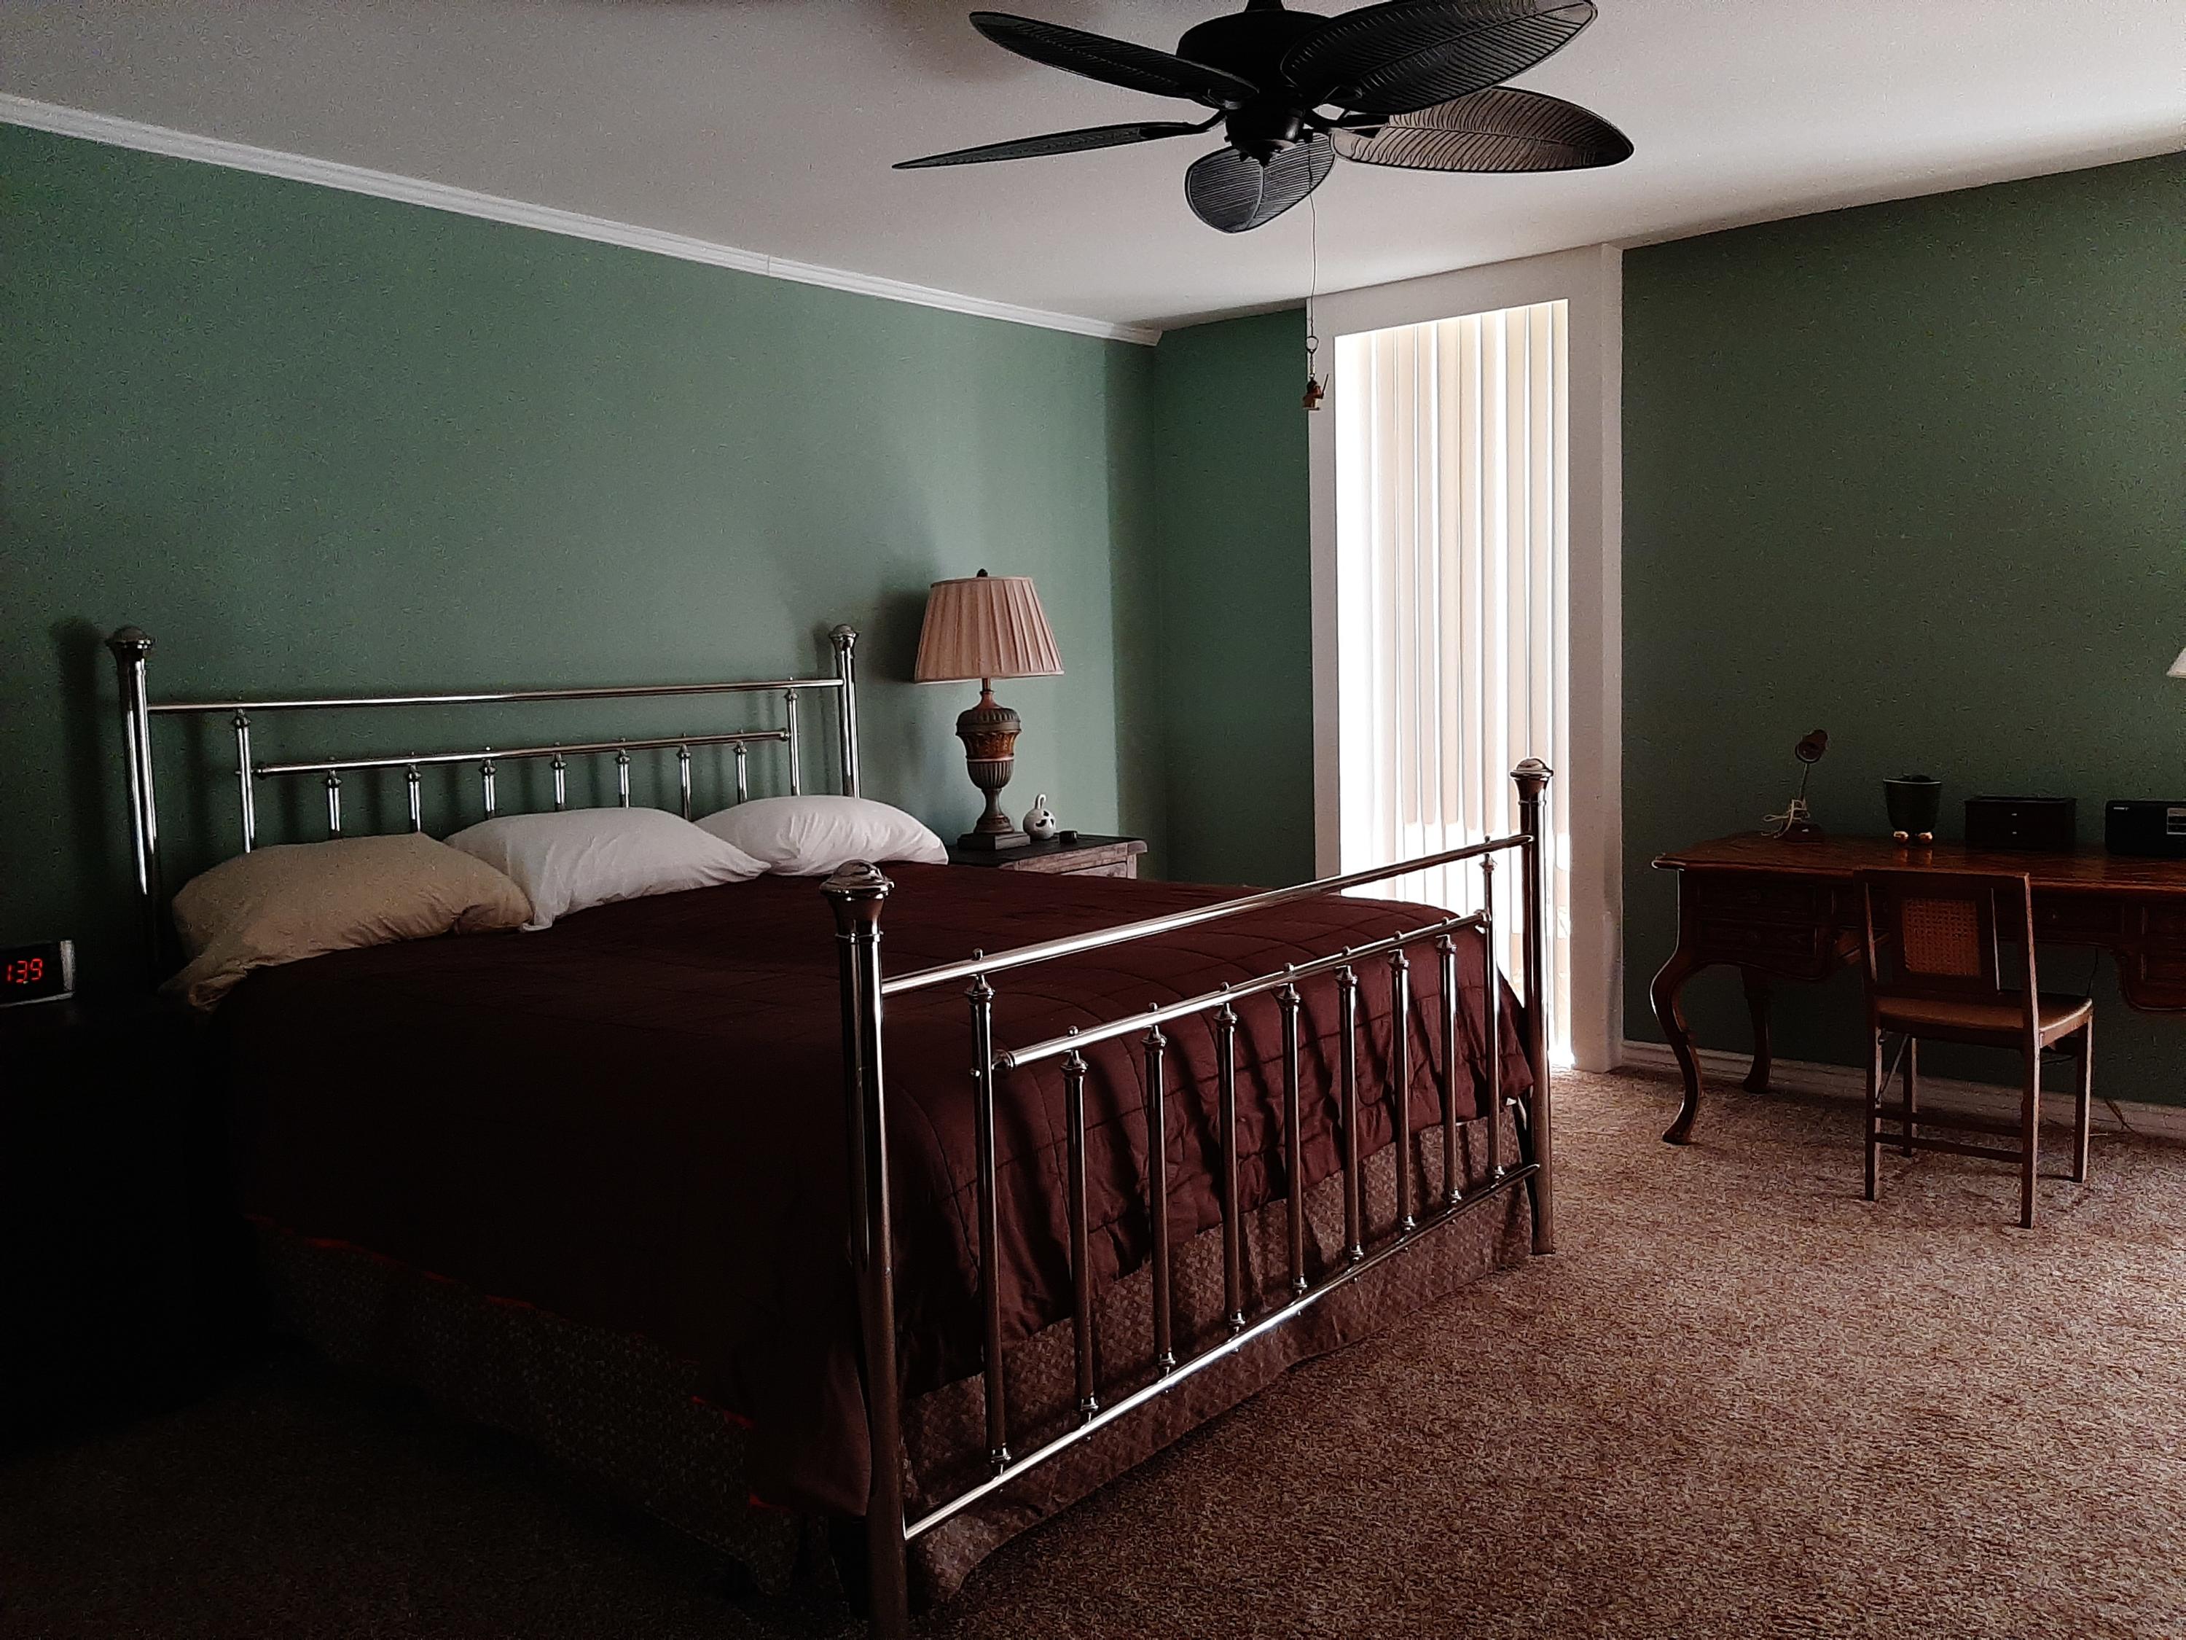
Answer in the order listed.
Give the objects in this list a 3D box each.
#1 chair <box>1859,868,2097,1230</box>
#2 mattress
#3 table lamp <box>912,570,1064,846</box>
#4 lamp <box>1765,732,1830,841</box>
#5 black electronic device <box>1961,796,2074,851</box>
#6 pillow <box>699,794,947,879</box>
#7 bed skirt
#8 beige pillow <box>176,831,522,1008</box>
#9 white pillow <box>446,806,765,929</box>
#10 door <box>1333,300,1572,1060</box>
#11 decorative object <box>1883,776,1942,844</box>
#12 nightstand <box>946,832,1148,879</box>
[{"bbox_3d":[2.106,0.500,3.904,0.405,0.785,0.490,4,8,40],"label":"chair"},{"bbox_3d":[-0.481,0.475,3.526,2.090,0.500,1.960,4,8,40],"label":"mattress"},{"bbox_3d":[-0.325,-0.335,5.159,0.460,0.865,0.460,-1,6,0],"label":"table lamp"},{"bbox_3d":[1.982,-0.100,4.629,0.150,0.305,0.140,-5,7,-32],"label":"lamp"},{"bbox_3d":[2.451,0.004,4.339,0.230,0.135,0.150,4,8,40],"label":"black electronic device"},{"bbox_3d":[-0.745,0.052,4.537,0.430,0.205,0.680,4,8,40],"label":"pillow"},{"bbox_3d":[-0.467,0.797,3.567,2.070,0.350,1.920,4,8,40],"label":"bed skirt"},{"bbox_3d":[-1.594,0.189,3.515,0.450,0.265,0.710,4,8,40],"label":"beige pillow"},{"bbox_3d":[-1.166,0.102,4.037,0.430,0.230,0.730,4,8,40],"label":"white pillow"},{"bbox_3d":[1.173,-0.434,5.447,0.880,2.370,0.100,4,8,40],"label":"door"},{"bbox_3d":[2.244,-0.032,4.490,0.155,0.185,0.160,4,8,40],"label":"decorative object"},{"bbox_3d":[-0.249,0.448,5.278,0.540,0.720,0.710,4,8,40],"label":"nightstand"}]

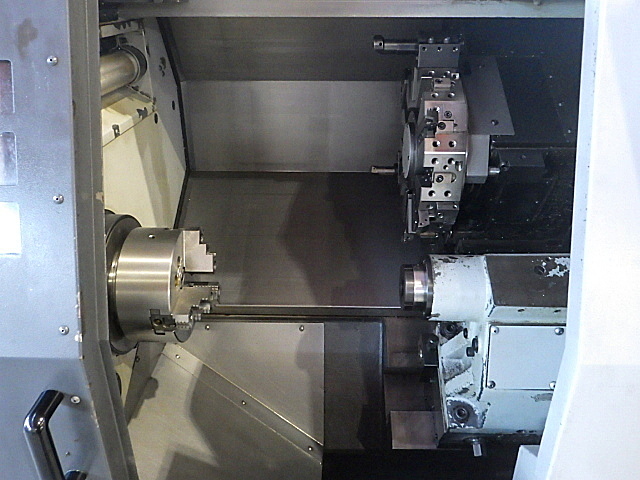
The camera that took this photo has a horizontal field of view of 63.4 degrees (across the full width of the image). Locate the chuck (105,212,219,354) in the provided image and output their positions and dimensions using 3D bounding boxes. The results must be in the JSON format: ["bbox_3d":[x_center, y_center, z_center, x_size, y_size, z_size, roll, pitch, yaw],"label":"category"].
[{"bbox_3d":[-0.307,0.088,1.015,0.200,0.250,0.250,0,5,0],"label":"chuck"}]

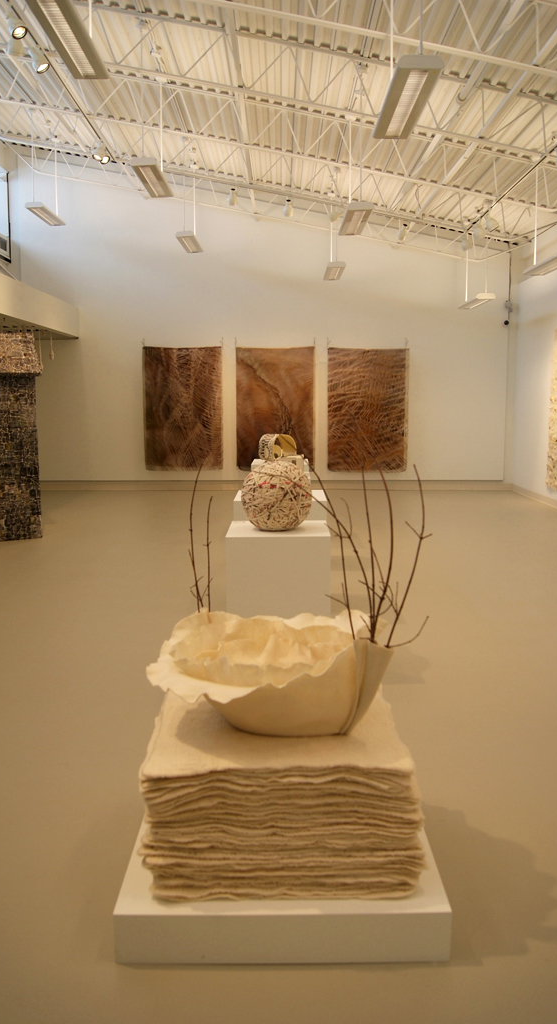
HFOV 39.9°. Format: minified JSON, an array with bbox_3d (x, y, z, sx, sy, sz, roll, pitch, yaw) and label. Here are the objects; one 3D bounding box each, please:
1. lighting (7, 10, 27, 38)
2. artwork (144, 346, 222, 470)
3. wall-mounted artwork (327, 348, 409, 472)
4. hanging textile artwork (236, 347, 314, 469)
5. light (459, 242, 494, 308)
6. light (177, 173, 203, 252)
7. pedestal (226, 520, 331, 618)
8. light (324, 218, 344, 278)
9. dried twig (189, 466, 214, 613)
[{"bbox_3d":[-2.125,-3.968,6.253,0.170,0.210,0.145,8,11,43],"label":"lighting"},{"bbox_3d":[-1.648,-1.774,13.283,1.320,2.117,0.050,0,8,0],"label":"artwork"},{"bbox_3d":[1.556,-1.765,13.284,1.436,2.117,0.050,0,8,0],"label":"wall-mounted artwork"},{"bbox_3d":[-0.053,-1.774,13.283,1.347,2.117,0.050,0,8,0],"label":"hanging textile artwork"},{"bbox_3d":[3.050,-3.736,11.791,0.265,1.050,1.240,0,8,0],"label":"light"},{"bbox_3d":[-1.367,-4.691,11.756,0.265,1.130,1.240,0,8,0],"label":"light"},{"bbox_3d":[0.005,0.469,4.804,0.610,0.745,0.600,0,8,0],"label":"pedestal"},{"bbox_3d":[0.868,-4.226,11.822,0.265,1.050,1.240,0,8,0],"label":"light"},{"bbox_3d":[-0.267,0.092,2.660,0.085,0.515,0.100,0,8,0],"label":"dried twig"}]

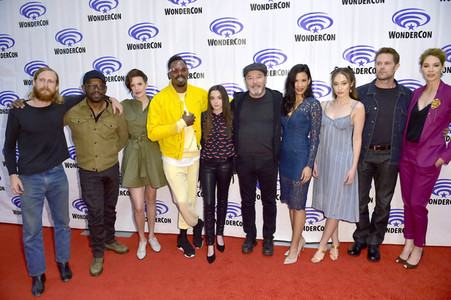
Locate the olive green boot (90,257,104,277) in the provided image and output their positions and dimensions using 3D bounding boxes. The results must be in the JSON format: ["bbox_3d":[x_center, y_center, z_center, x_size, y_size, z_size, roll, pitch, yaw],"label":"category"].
[{"bbox_3d":[-1.164,1.014,2.738,0.110,0.130,0.295,-4,10,-15],"label":"olive green boot"}]

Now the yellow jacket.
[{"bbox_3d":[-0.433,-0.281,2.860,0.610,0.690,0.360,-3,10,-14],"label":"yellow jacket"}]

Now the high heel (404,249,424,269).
[{"bbox_3d":[1.667,0.949,2.664,0.215,0.130,0.082,-7,11,-31],"label":"high heel"}]

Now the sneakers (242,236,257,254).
[{"bbox_3d":[0.263,0.920,3.028,0.105,0.120,0.285,3,10,22],"label":"sneakers"}]

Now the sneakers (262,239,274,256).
[{"bbox_3d":[0.427,0.924,2.983,0.105,0.120,0.285,0,10,8],"label":"sneakers"}]

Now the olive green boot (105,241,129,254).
[{"bbox_3d":[-1.111,0.957,3.092,0.295,0.125,0.110,5,11,33],"label":"olive green boot"}]

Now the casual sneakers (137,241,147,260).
[{"bbox_3d":[-0.827,0.982,3.002,0.095,0.095,0.265,-2,9,-6],"label":"casual sneakers"}]

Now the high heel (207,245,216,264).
[{"bbox_3d":[-0.137,0.972,2.871,0.080,0.130,0.220,-1,9,-2],"label":"high heel"}]

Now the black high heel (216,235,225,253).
[{"bbox_3d":[-0.048,0.924,3.025,0.080,0.125,0.215,-2,10,-7],"label":"black high heel"}]

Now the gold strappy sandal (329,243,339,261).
[{"bbox_3d":[1.036,0.937,2.835,0.085,0.120,0.210,3,10,23],"label":"gold strappy sandal"}]

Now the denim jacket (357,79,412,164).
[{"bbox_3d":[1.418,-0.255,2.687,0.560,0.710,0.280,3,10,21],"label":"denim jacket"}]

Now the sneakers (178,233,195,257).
[{"bbox_3d":[-0.394,0.914,2.960,0.100,0.180,0.285,-6,11,-27],"label":"sneakers"}]

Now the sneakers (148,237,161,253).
[{"bbox_3d":[-0.737,0.961,3.117,0.095,0.095,0.265,-6,10,-26],"label":"sneakers"}]

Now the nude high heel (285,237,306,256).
[{"bbox_3d":[0.679,0.940,2.935,0.235,0.140,0.080,-5,10,-25],"label":"nude high heel"}]

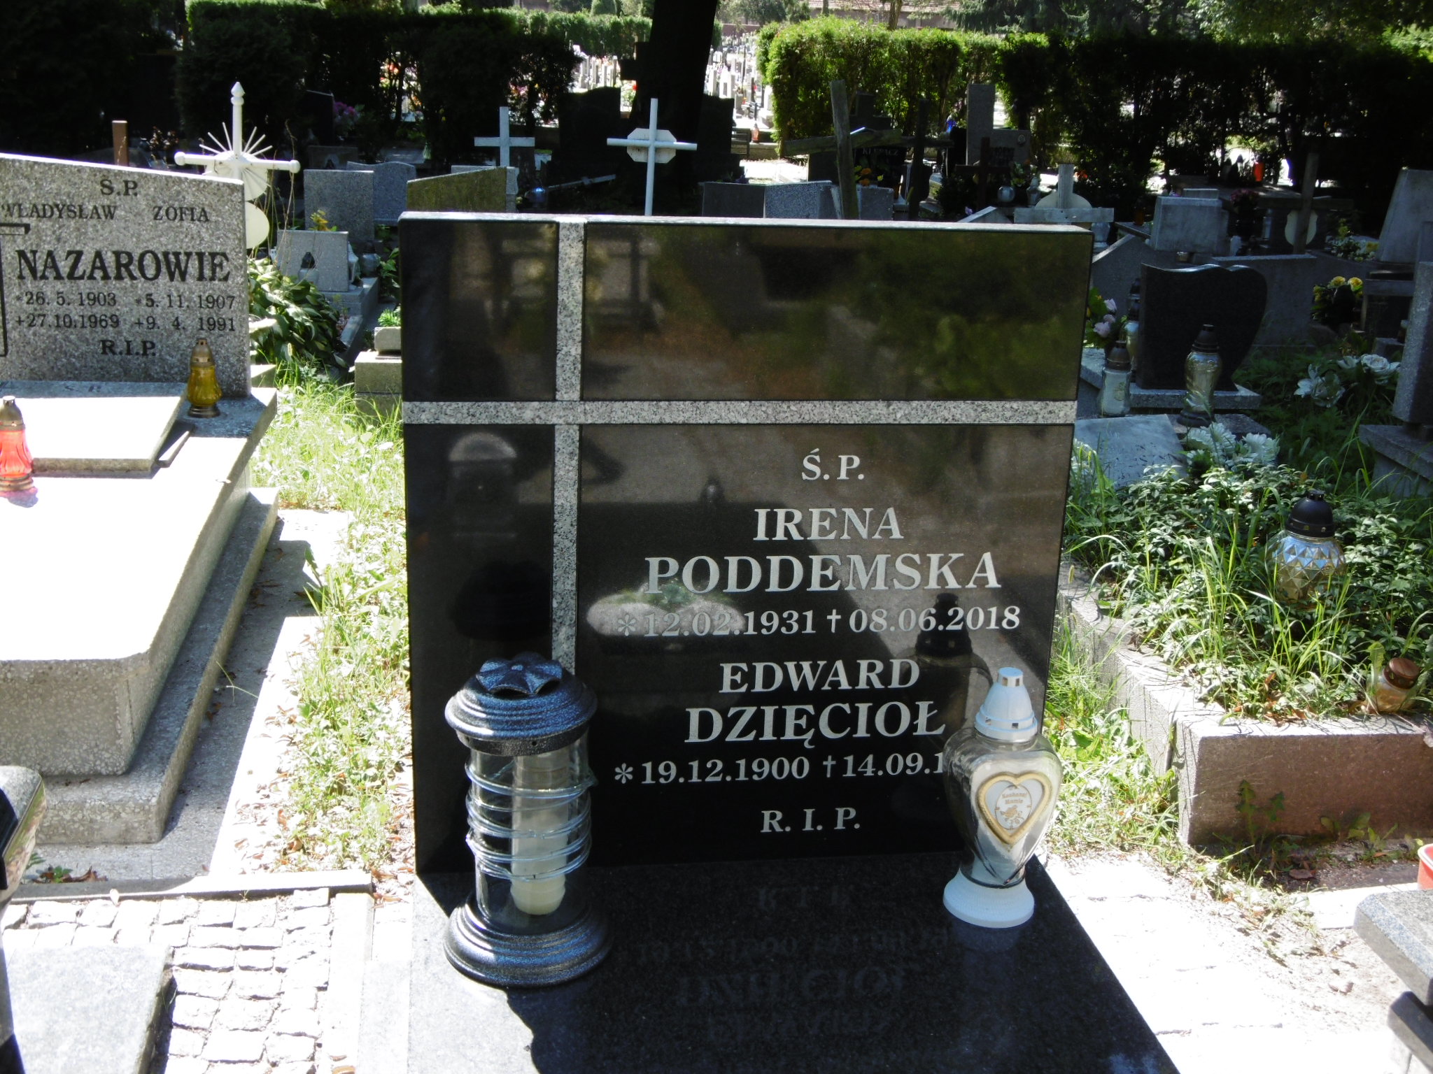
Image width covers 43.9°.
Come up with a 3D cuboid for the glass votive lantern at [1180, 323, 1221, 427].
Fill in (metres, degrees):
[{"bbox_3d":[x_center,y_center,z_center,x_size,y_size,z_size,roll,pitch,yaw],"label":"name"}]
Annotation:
[{"bbox_3d":[1.376,-0.460,5.010,0.113,0.279,0.113,2,16,0],"label":"glass votive lantern"}]

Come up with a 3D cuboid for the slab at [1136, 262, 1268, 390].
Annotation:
[{"bbox_3d":[1.498,-0.647,5.504,0.386,0.378,0.060,0,17,-7],"label":"slab"}]

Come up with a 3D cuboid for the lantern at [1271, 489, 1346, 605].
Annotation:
[{"bbox_3d":[1.201,0.020,3.572,0.146,0.220,0.146,2,16,0],"label":"lantern"}]

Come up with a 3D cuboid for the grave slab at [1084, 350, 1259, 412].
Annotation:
[{"bbox_3d":[1.419,-0.537,5.868,0.416,0.045,0.850,0,17,-7],"label":"grave slab"}]

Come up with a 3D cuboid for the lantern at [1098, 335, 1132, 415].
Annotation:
[{"bbox_3d":[1.157,-0.466,5.114,0.095,0.228,0.095,2,16,0],"label":"lantern"}]

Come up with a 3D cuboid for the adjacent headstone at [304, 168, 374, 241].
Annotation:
[{"bbox_3d":[-2.094,-1.843,9.915,0.387,0.392,0.090,-1,17,-8],"label":"adjacent headstone"}]

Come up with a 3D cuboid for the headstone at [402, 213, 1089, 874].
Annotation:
[{"bbox_3d":[0.027,0.019,2.147,0.785,0.791,0.072,-1,18,-8],"label":"headstone"}]

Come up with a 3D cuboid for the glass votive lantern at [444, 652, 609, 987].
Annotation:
[{"bbox_3d":[-0.211,0.299,1.983,0.186,0.344,0.186,2,16,0],"label":"glass votive lantern"}]

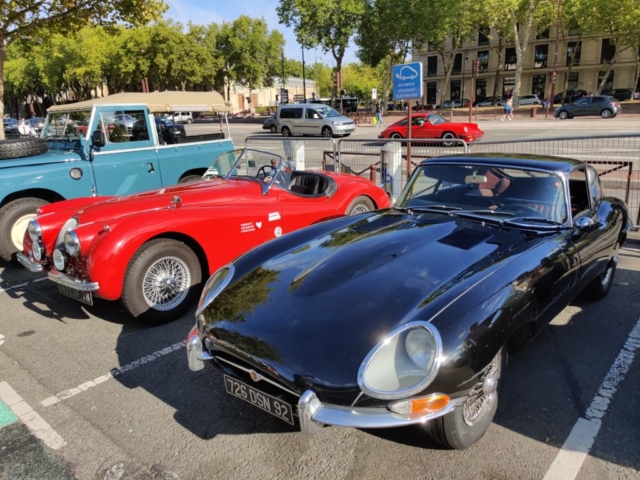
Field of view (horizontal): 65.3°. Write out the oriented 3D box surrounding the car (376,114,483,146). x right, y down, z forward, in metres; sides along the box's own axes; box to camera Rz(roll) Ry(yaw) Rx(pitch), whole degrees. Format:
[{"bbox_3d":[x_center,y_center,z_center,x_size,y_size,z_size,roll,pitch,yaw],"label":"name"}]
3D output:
[{"bbox_3d":[4.466,-4.445,20.137,4.290,1.310,1.650,10,19,36],"label":"car"}]

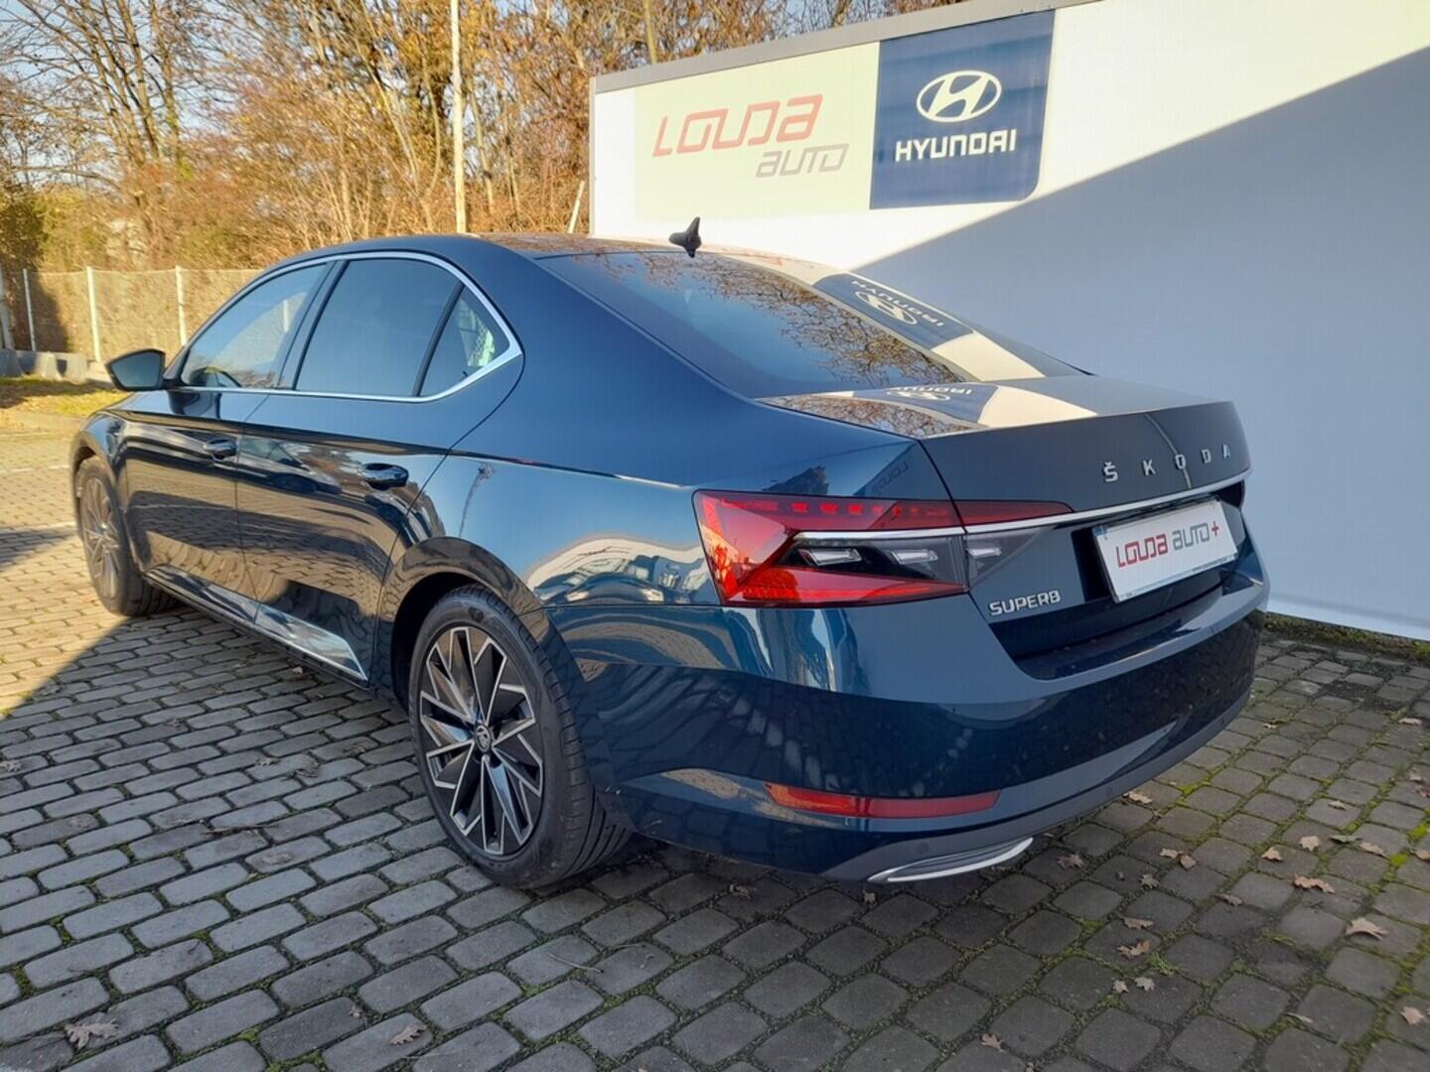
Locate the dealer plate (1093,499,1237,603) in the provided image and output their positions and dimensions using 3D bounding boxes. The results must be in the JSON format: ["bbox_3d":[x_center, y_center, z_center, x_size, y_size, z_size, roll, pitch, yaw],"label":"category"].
[{"bbox_3d":[0.853,0.017,1.925,0.530,0.124,0.015,-10,-8,-43],"label":"dealer plate"}]

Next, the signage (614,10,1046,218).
[{"bbox_3d":[0.511,-2.206,5.676,2.761,0.821,0.020,11,16,40],"label":"signage"}]

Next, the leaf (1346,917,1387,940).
[{"bbox_3d":[1.352,0.805,2.139,0.078,0.025,0.052,0,11,-5],"label":"leaf"}]

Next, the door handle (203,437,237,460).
[{"bbox_3d":[-1.432,-0.256,2.963,0.050,0.048,0.225,-10,16,-44],"label":"door handle"}]

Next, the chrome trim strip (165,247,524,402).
[{"bbox_3d":[-1.057,-0.555,2.766,0.220,0.410,2.020,-10,15,-43],"label":"chrome trim strip"}]

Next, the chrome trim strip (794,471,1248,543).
[{"bbox_3d":[0.785,-0.085,1.979,1.680,0.030,0.205,-10,15,-43],"label":"chrome trim strip"}]

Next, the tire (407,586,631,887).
[{"bbox_3d":[-0.439,0.423,2.274,0.240,0.660,0.665,-10,16,-44],"label":"tire"}]

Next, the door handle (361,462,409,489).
[{"bbox_3d":[-0.698,-0.128,2.194,0.046,0.048,0.192,-10,15,-43],"label":"door handle"}]

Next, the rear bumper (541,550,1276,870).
[{"bbox_3d":[0.615,0.253,2.269,1.830,0.540,0.800,-10,16,-44],"label":"rear bumper"}]

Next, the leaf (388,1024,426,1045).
[{"bbox_3d":[-0.507,0.825,1.712,0.035,0.015,0.065,7,13,29],"label":"leaf"}]

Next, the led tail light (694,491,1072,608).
[{"bbox_3d":[0.265,0.008,1.618,0.510,0.172,0.345,-10,15,-43],"label":"led tail light"}]

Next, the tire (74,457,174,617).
[{"bbox_3d":[-2.397,-0.011,4.221,0.240,0.660,0.665,-10,16,-44],"label":"tire"}]

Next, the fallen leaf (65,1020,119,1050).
[{"bbox_3d":[-1.035,0.820,1.716,0.072,0.015,0.075,-7,14,-35],"label":"fallen leaf"}]

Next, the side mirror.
[{"bbox_3d":[-1.917,-0.555,3.412,0.195,0.140,0.120,-10,16,-44],"label":"side mirror"}]

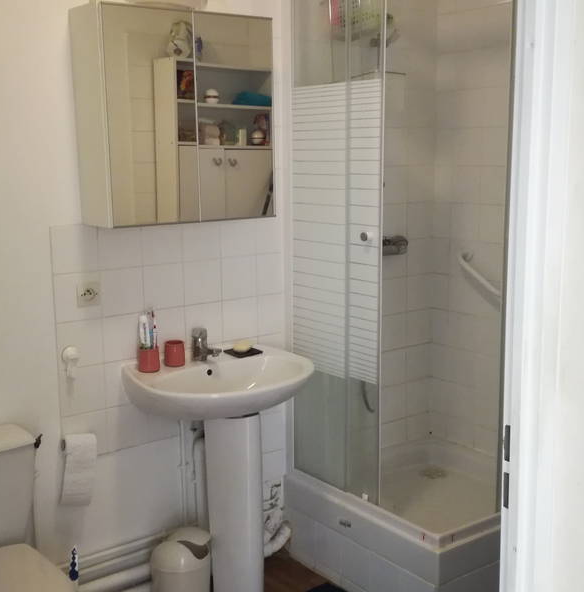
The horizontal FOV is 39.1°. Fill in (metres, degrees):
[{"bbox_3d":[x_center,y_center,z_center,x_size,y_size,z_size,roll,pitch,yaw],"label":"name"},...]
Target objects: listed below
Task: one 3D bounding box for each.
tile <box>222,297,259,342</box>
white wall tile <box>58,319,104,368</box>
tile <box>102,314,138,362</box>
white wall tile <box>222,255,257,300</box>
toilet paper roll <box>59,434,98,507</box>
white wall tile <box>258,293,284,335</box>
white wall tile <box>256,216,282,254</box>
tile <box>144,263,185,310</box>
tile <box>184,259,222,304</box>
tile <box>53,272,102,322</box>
[{"bbox_3d":[-0.187,0.082,2.937,0.149,0.149,0.010,-8,13,-36],"label":"tile"},{"bbox_3d":[-0.665,0.151,2.581,0.149,0.149,0.010,-8,13,-36],"label":"white wall tile"},{"bbox_3d":[-0.548,0.133,2.679,0.150,0.150,0.010,-8,12,-36],"label":"tile"},{"bbox_3d":[-0.188,-0.064,2.921,0.150,0.150,0.010,-8,12,-36],"label":"white wall tile"},{"bbox_3d":[-0.665,0.534,2.577,0.100,0.220,0.095,-8,12,-36],"label":"toilet paper roll"},{"bbox_3d":[-0.083,0.068,3.014,0.109,0.149,0.010,-8,13,-36],"label":"white wall tile"},{"bbox_3d":[-0.068,-0.229,2.985,0.150,0.150,0.010,-8,12,-36],"label":"white wall tile"},{"bbox_3d":[-0.427,-0.031,2.732,0.149,0.149,0.010,-8,13,-36],"label":"tile"},{"bbox_3d":[-0.308,-0.048,2.832,0.150,0.150,0.010,-8,12,-36],"label":"tile"},{"bbox_3d":[-0.666,0.003,2.554,0.149,0.149,0.010,-8,13,-36],"label":"tile"}]

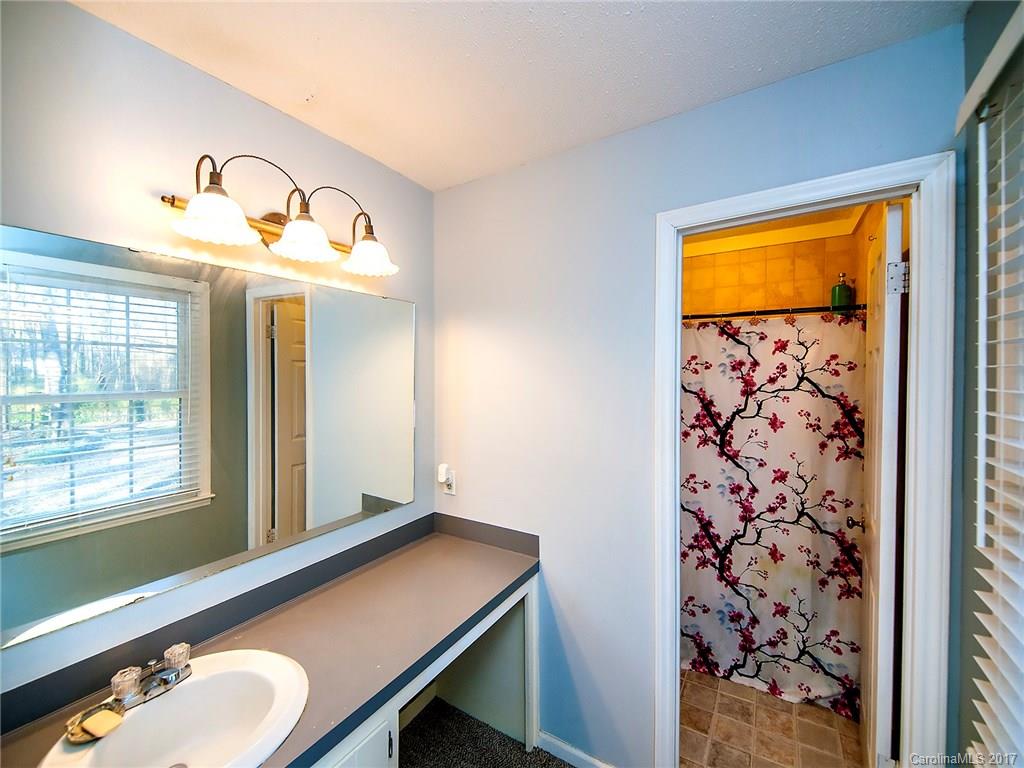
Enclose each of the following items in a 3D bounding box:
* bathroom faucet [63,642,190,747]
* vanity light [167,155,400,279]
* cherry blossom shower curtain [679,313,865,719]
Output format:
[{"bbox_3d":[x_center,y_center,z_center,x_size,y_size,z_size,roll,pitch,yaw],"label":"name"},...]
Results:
[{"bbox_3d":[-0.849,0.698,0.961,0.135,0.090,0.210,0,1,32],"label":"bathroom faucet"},{"bbox_3d":[-0.661,-0.507,1.288,0.250,0.240,0.670,0,1,32],"label":"vanity light"},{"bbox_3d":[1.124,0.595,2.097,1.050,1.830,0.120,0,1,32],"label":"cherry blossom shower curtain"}]

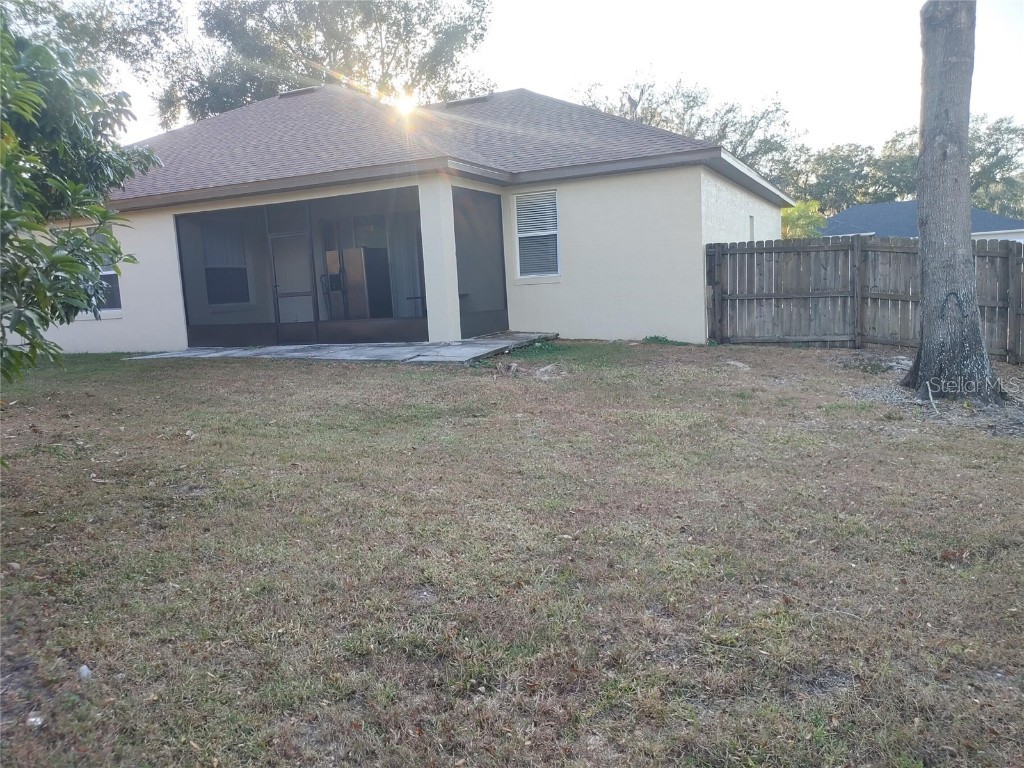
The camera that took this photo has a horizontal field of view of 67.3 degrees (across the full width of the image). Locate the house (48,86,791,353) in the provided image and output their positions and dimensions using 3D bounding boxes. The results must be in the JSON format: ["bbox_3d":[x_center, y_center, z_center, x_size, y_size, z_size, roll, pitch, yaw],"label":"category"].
[{"bbox_3d":[-3.872,-5.089,21.933,20.970,7.080,15.230,0,9,25],"label":"house"}]

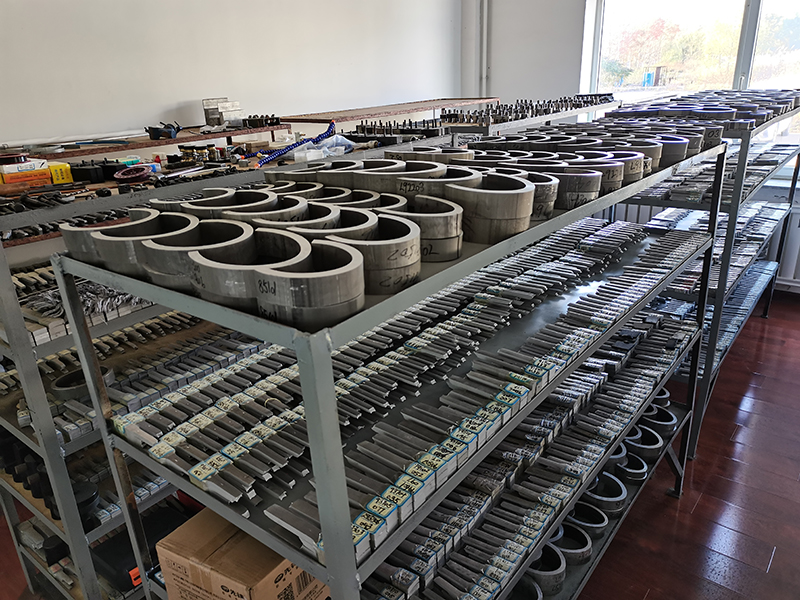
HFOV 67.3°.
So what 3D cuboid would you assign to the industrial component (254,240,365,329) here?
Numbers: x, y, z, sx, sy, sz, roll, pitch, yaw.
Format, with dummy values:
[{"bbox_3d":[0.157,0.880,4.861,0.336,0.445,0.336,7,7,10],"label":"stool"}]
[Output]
[{"bbox_3d":[-0.104,-0.020,0.828,0.138,0.079,0.168,8,23,28],"label":"industrial component"}]

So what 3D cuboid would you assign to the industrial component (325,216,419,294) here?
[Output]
[{"bbox_3d":[-0.020,-0.075,0.966,0.131,0.079,0.188,8,23,28],"label":"industrial component"}]

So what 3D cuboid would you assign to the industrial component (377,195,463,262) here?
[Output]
[{"bbox_3d":[0.053,-0.137,1.124,0.164,0.079,0.176,8,23,28],"label":"industrial component"}]

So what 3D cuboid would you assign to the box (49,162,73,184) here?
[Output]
[{"bbox_3d":[-1.037,-0.380,1.808,0.052,0.055,0.093,-20,26,-39],"label":"box"}]

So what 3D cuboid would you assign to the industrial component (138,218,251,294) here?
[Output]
[{"bbox_3d":[-0.319,-0.070,1.002,0.178,0.079,0.190,8,23,28],"label":"industrial component"}]

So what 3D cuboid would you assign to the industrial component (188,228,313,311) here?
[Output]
[{"bbox_3d":[-0.199,-0.040,0.899,0.185,0.079,0.201,8,23,28],"label":"industrial component"}]

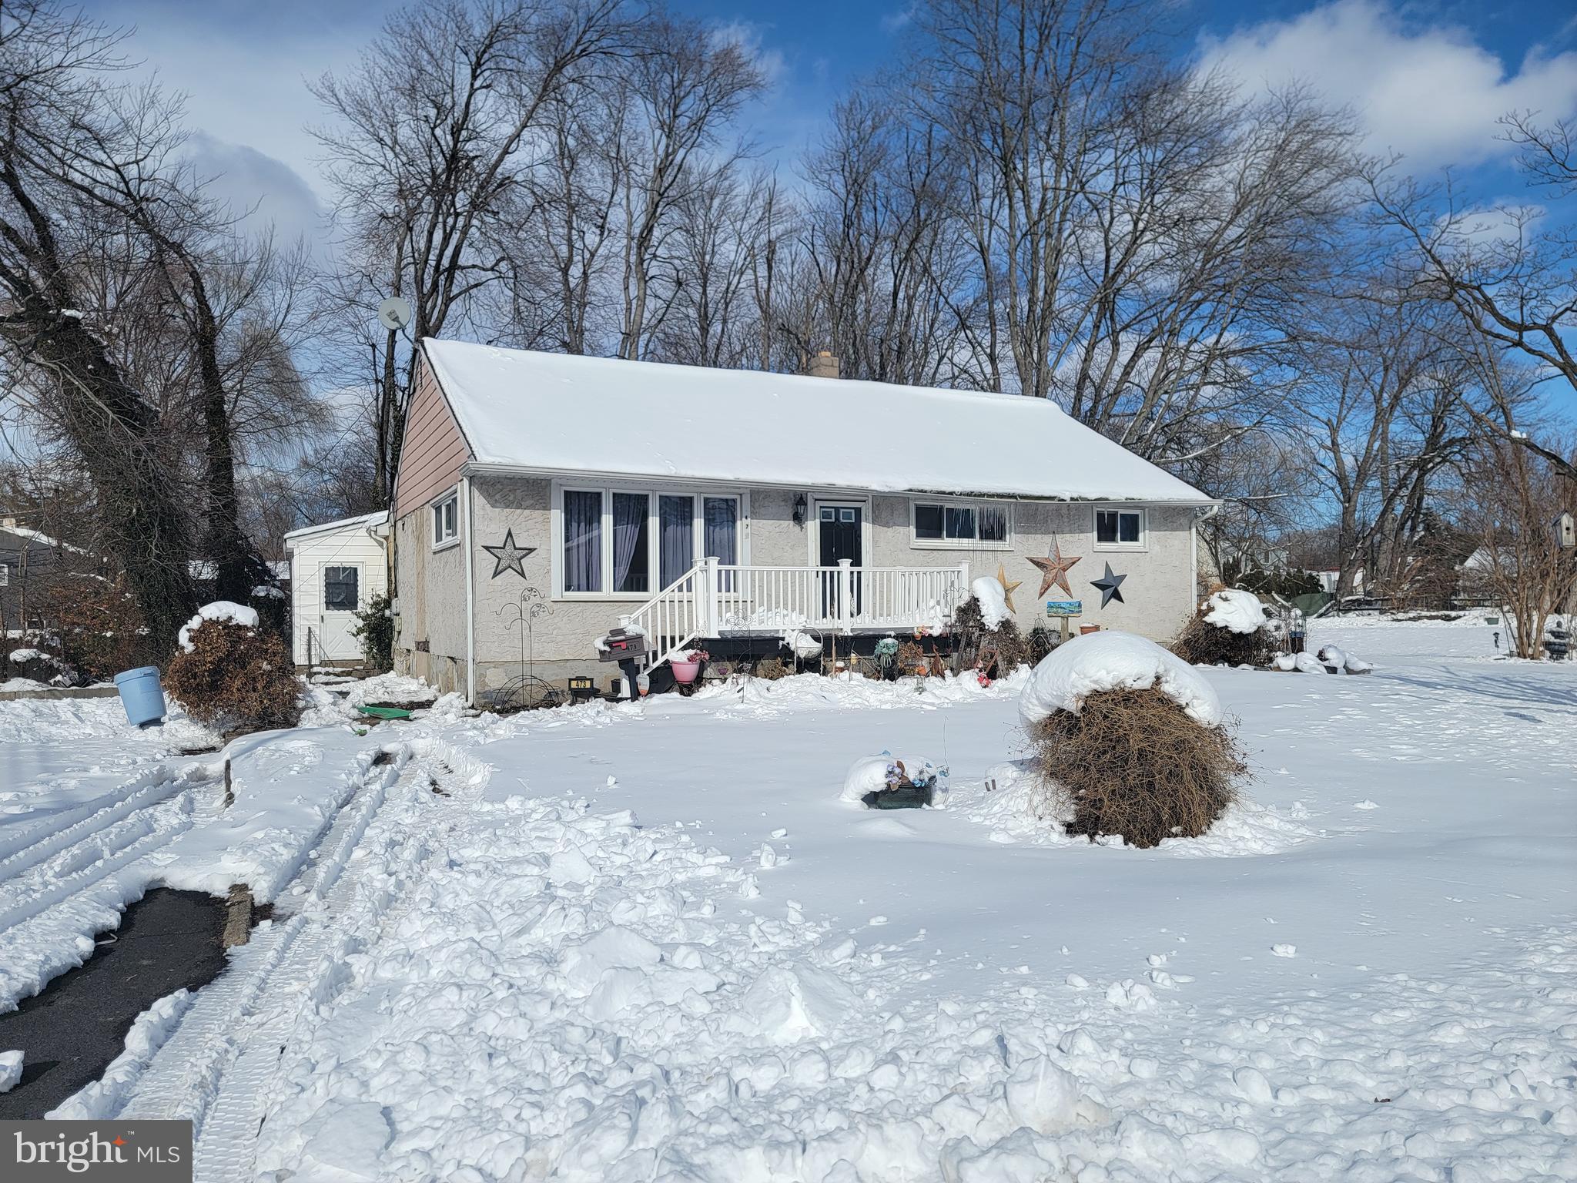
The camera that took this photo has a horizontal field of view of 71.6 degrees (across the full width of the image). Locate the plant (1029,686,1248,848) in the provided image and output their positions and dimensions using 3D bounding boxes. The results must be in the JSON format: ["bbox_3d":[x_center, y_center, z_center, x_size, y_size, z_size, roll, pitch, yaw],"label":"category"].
[{"bbox_3d":[2.240,1.030,7.000,1.420,1.000,1.300,-1,-1,0],"label":"plant"}]

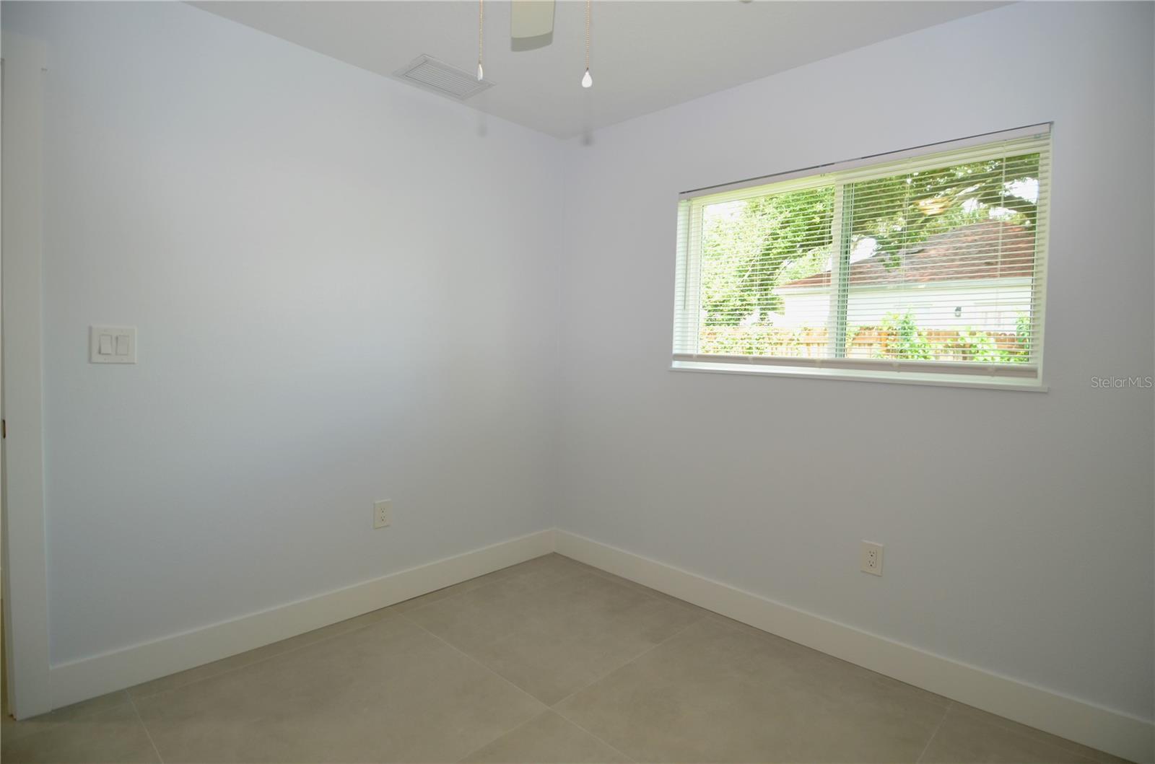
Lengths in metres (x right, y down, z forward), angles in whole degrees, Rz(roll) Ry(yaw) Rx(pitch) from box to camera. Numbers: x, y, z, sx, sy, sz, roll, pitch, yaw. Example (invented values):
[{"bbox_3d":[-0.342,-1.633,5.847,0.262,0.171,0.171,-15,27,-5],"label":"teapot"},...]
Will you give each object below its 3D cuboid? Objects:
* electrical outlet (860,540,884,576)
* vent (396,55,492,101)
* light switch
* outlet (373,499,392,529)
[{"bbox_3d":[1.150,0.691,2.250,0.080,0.125,0.010,4,4,44],"label":"electrical outlet"},{"bbox_3d":[-0.594,-1.355,2.570,0.255,0.020,0.365,4,4,44],"label":"vent"},{"bbox_3d":[-1.560,-0.124,1.937,0.012,0.125,0.125,4,4,44],"label":"light switch"},{"bbox_3d":[-0.905,0.616,2.680,0.010,0.125,0.080,4,4,44],"label":"outlet"}]

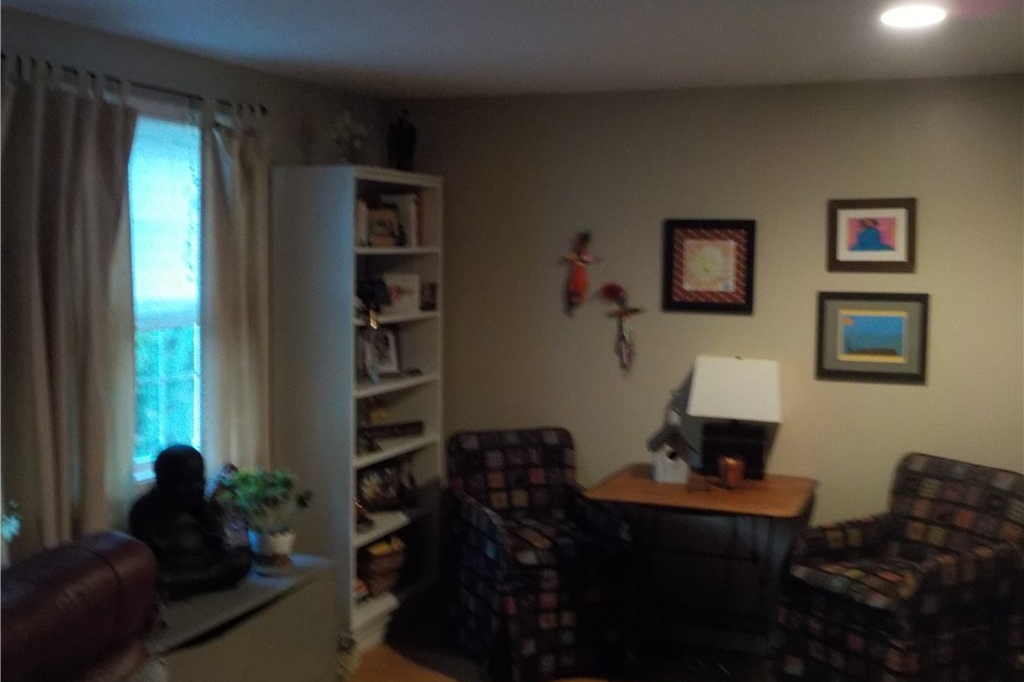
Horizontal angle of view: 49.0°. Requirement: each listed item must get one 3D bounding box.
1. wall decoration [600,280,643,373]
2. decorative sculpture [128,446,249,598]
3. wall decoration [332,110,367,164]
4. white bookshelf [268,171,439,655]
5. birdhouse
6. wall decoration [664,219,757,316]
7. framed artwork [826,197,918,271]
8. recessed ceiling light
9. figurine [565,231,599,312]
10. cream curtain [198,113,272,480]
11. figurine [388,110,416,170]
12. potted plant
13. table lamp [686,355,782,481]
[{"bbox_3d":[0.509,-0.067,5.183,0.195,0.410,0.070,3,5,23],"label":"wall decoration"},{"bbox_3d":[-1.093,0.614,3.806,0.380,0.473,0.275,-3,6,-41],"label":"decorative sculpture"},{"bbox_3d":[-0.696,-0.857,4.810,0.110,0.250,0.130,5,6,40],"label":"wall decoration"},{"bbox_3d":[-0.650,0.262,4.843,0.380,1.952,0.831,3,5,21],"label":"white bookshelf"},{"bbox_3d":[0.674,0.481,4.802,0.180,0.245,0.165,1,5,2],"label":"birdhouse"},{"bbox_3d":[0.847,-0.324,4.880,0.402,0.405,0.028,3,5,21],"label":"wall decoration"},{"bbox_3d":[1.518,-0.450,4.745,0.360,0.305,0.025,3,5,23],"label":"framed artwork"},{"bbox_3d":[1.223,-0.990,3.425,0.180,0.030,0.180,3,5,23],"label":"recessed ceiling light"},{"bbox_3d":[0.320,-0.320,5.246,0.160,0.380,0.070,3,5,23],"label":"figurine"},{"bbox_3d":[-1.024,0.009,4.145,0.099,1.716,0.357,3,5,21],"label":"cream curtain"},{"bbox_3d":[-0.498,-0.891,5.053,0.105,0.285,0.115,5,6,40],"label":"figurine"},{"bbox_3d":[-0.932,0.650,4.154,0.302,0.352,0.302,1,5,0],"label":"potted plant"},{"bbox_3d":[0.929,0.317,4.703,0.380,0.489,0.242,3,5,21],"label":"table lamp"}]

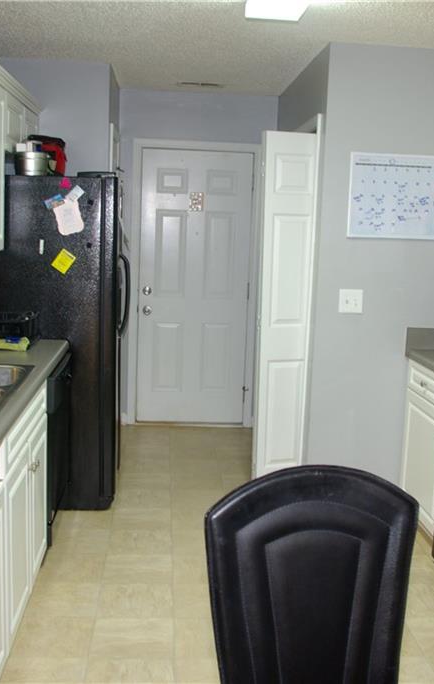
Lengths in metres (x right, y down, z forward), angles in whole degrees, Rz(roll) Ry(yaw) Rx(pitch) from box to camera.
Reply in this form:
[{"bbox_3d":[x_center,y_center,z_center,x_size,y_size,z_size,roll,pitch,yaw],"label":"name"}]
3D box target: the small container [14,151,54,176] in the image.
[{"bbox_3d":[-0.956,-0.922,3.992,0.180,0.137,0.190,2,9,-4],"label":"small container"}]

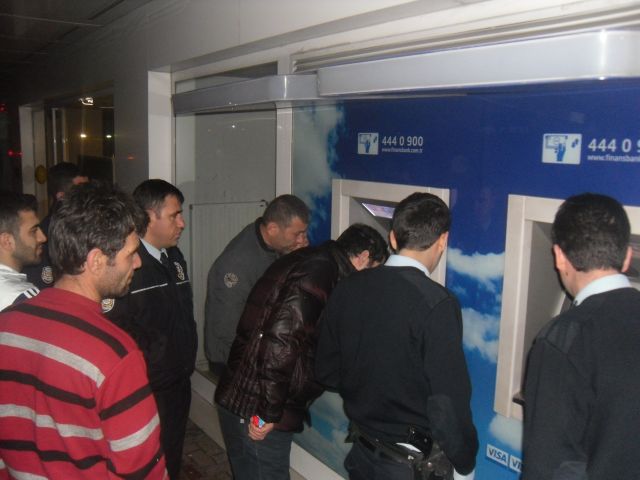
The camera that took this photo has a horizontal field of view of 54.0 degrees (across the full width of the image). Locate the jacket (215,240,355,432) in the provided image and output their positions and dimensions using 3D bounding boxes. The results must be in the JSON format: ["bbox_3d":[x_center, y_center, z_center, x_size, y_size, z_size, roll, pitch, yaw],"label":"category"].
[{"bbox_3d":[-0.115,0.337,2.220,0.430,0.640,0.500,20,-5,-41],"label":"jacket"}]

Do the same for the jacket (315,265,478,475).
[{"bbox_3d":[0.222,0.351,1.800,0.500,0.580,0.360,7,11,34],"label":"jacket"}]

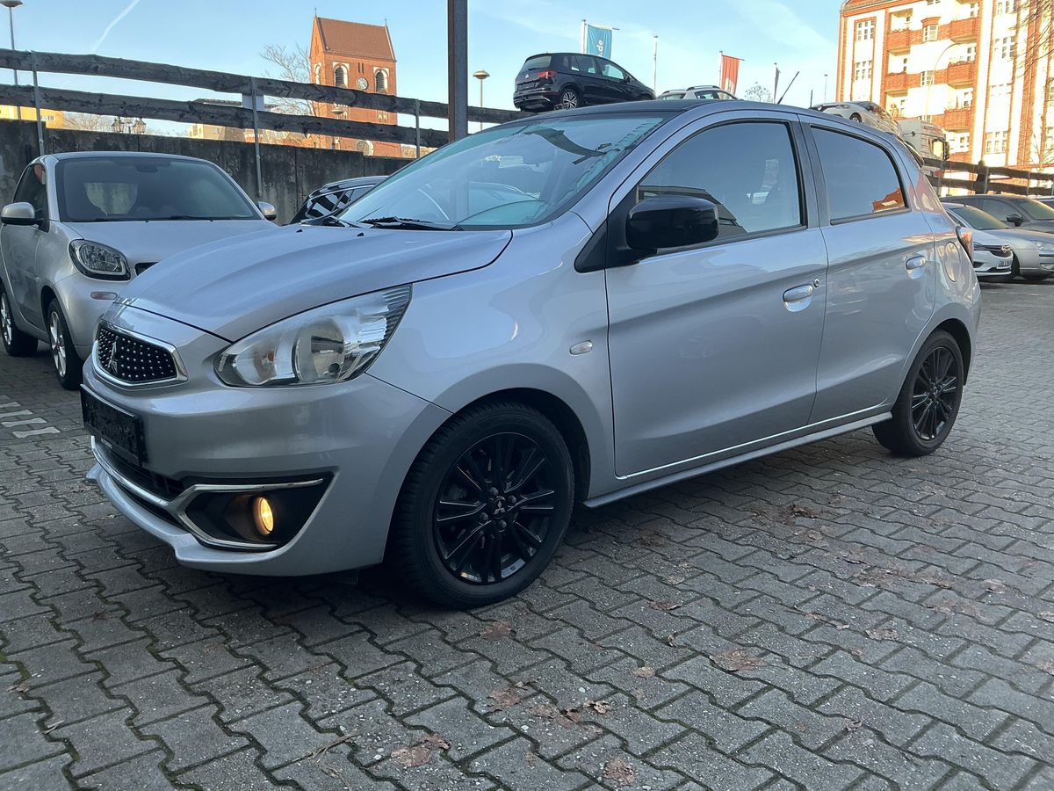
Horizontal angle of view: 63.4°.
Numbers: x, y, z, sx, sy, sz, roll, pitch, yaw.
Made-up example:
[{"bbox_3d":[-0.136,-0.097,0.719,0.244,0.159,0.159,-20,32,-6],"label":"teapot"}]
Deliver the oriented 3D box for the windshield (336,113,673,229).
[{"bbox_3d":[-0.130,-0.796,3.054,0.760,0.110,1.250,-44,33,-25],"label":"windshield"}]

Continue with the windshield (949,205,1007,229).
[{"bbox_3d":[8.375,-3.280,15.800,1.380,0.120,0.750,-9,45,-39],"label":"windshield"}]

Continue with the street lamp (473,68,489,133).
[{"bbox_3d":[-1.529,-8.569,28.932,0.580,4.700,0.580,0,11,0],"label":"street lamp"}]

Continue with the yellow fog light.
[{"bbox_3d":[-0.631,0.291,2.046,0.050,0.095,0.095,-9,15,-38],"label":"yellow fog light"}]

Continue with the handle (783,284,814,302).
[{"bbox_3d":[0.947,-0.359,2.945,0.190,0.050,0.050,-9,15,-38],"label":"handle"}]

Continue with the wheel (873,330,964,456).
[{"bbox_3d":[1.777,-0.021,3.854,0.573,0.573,0.185,-9,15,-38],"label":"wheel"}]

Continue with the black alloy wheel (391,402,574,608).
[{"bbox_3d":[-0.122,0.291,2.337,0.573,0.573,0.185,-9,15,-38],"label":"black alloy wheel"}]

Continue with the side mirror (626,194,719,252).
[{"bbox_3d":[0.395,-0.486,2.395,0.160,0.155,0.220,-9,15,-38],"label":"side mirror"}]

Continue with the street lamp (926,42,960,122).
[{"bbox_3d":[21.801,-13.730,45.449,2.000,9.500,0.300,-8,13,-37],"label":"street lamp"}]

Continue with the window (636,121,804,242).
[{"bbox_3d":[0.647,-0.715,2.816,0.900,0.440,0.050,-9,-4,-38],"label":"window"}]

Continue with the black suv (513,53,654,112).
[{"bbox_3d":[1.762,-8.328,23.240,4.340,1.580,1.810,-8,13,-36],"label":"black suv"}]

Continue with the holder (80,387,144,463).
[{"bbox_3d":[-1.173,0.074,2.387,0.030,0.125,0.530,-9,15,-38],"label":"holder"}]

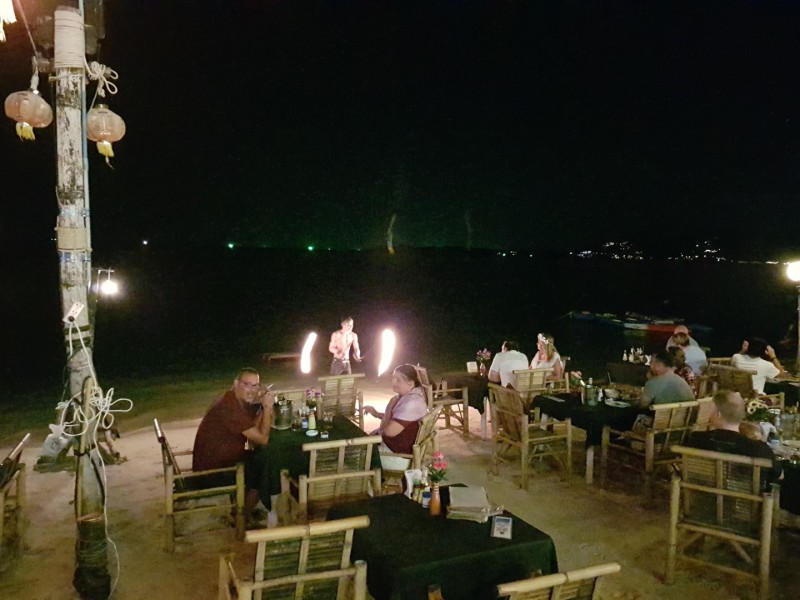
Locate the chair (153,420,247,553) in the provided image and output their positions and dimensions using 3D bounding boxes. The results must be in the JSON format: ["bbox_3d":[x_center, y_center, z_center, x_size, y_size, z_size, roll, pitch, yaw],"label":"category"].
[{"bbox_3d":[-1.642,1.440,4.864,0.600,0.935,0.590,0,5,-27],"label":"chair"}]

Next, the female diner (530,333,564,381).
[{"bbox_3d":[2.065,1.083,8.493,0.750,1.240,0.500,-1,4,-28],"label":"female diner"}]

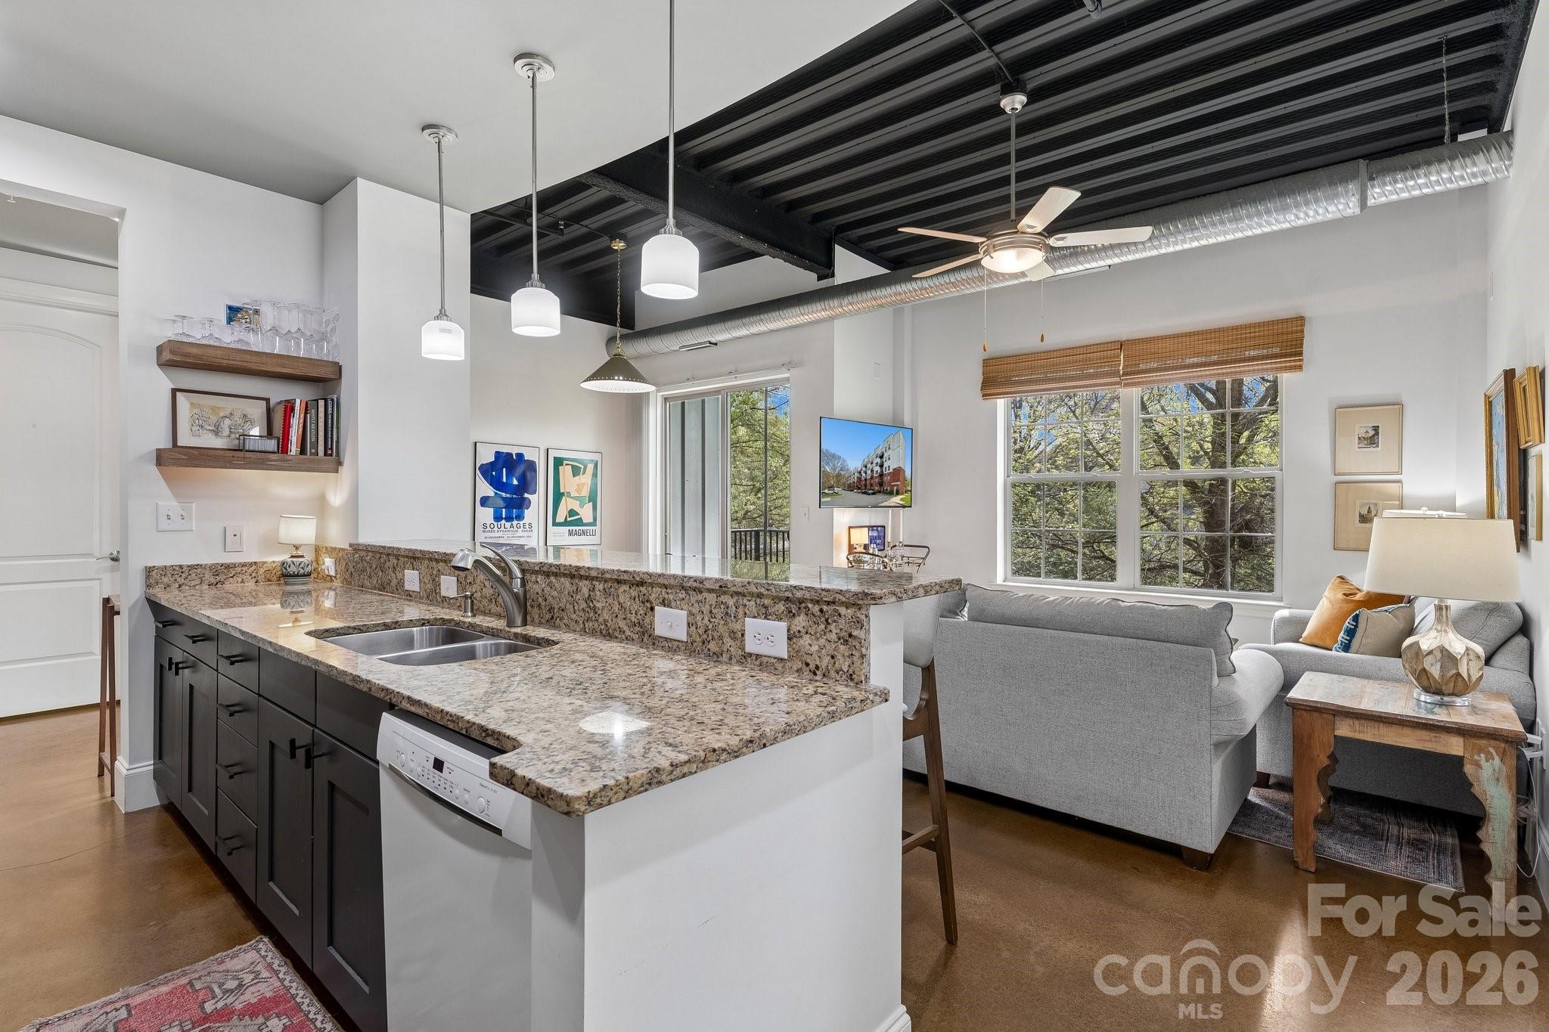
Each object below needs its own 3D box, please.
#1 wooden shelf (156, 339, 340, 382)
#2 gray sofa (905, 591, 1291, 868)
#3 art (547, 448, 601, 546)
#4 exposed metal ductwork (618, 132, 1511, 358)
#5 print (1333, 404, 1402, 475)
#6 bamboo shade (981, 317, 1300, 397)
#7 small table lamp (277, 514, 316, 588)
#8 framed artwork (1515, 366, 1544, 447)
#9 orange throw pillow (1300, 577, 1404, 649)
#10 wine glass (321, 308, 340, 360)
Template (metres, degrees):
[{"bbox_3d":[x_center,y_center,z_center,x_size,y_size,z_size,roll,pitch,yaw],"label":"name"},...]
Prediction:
[{"bbox_3d":[-2.276,-0.661,3.009,0.252,0.071,0.605,1,1,39],"label":"wooden shelf"},{"bbox_3d":[1.150,0.785,3.410,2.100,0.940,0.950,0,0,41],"label":"gray sofa"},{"bbox_3d":[-1.780,-0.170,6.150,0.030,0.860,0.570,0,0,42],"label":"art"},{"bbox_3d":[0.860,-1.656,5.021,6.250,0.260,0.260,0,1,38],"label":"exposed metal ductwork"},{"bbox_3d":[3.530,-0.447,4.095,0.305,0.401,0.025,1,1,40],"label":"print"},{"bbox_3d":[2.550,-1.110,5.000,2.080,0.335,0.070,0,0,38],"label":"bamboo shade"},{"bbox_3d":[-2.148,0.147,3.101,0.168,0.311,0.168,1,1,40],"label":"small table lamp"},{"bbox_3d":[2.590,-0.364,2.360,0.035,0.252,0.330,-5,-3,42],"label":"framed artwork"},{"bbox_3d":[3.300,0.572,3.870,0.170,0.460,0.480,30,-11,-19],"label":"orange throw pillow"},{"bbox_3d":[-2.049,-0.820,3.170,0.077,0.240,0.077,1,1,39],"label":"wine glass"}]

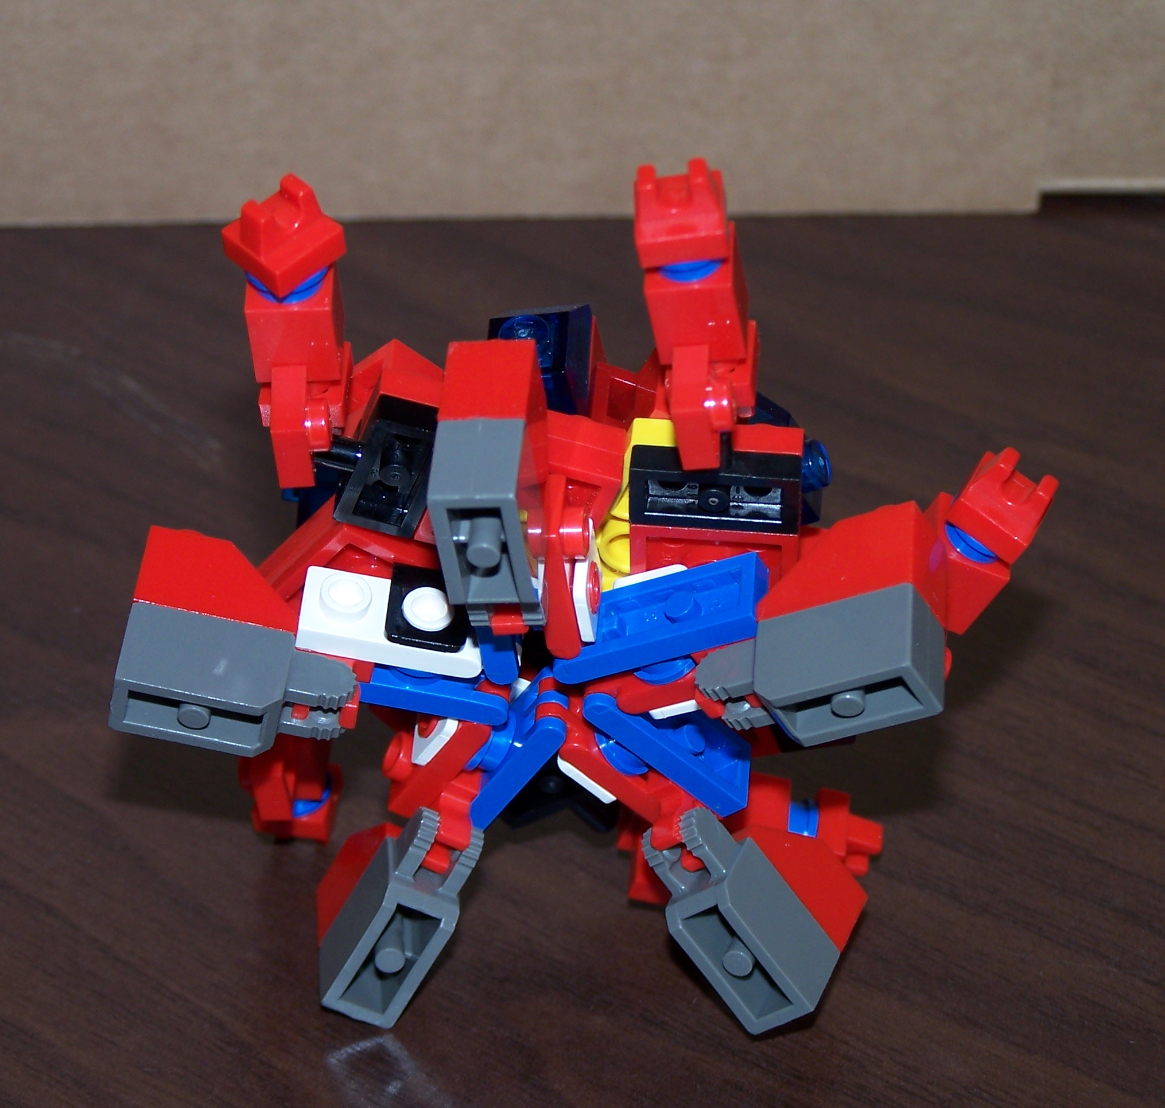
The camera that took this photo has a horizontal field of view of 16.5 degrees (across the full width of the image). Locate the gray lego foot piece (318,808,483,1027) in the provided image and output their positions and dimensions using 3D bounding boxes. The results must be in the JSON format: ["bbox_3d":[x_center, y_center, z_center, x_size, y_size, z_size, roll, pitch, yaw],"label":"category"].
[{"bbox_3d":[-0.018,0.036,0.413,0.008,0.023,0.010,23,27,-18],"label":"gray lego foot piece"}]

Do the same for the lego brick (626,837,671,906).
[{"bbox_3d":[0.008,0.033,0.423,0.008,0.008,0.008,0,9,0],"label":"lego brick"}]

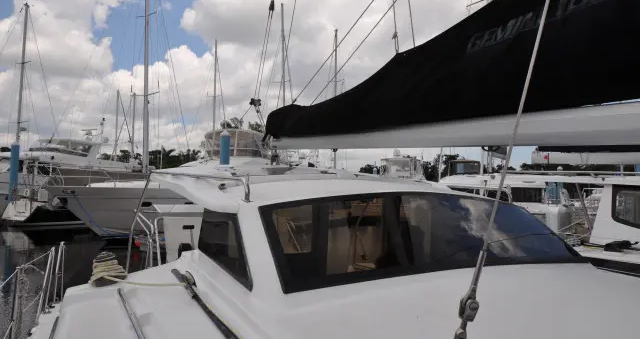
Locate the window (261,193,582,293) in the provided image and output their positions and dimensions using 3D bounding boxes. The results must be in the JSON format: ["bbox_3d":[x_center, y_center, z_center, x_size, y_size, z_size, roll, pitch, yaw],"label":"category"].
[{"bbox_3d":[0.733,0.373,2.298,2.100,0.230,0.610,3,42,-25],"label":"window"}]

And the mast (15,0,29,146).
[{"bbox_3d":[-20.385,-5.229,26.703,0.180,12.370,0.220,2,-3,-18],"label":"mast"}]

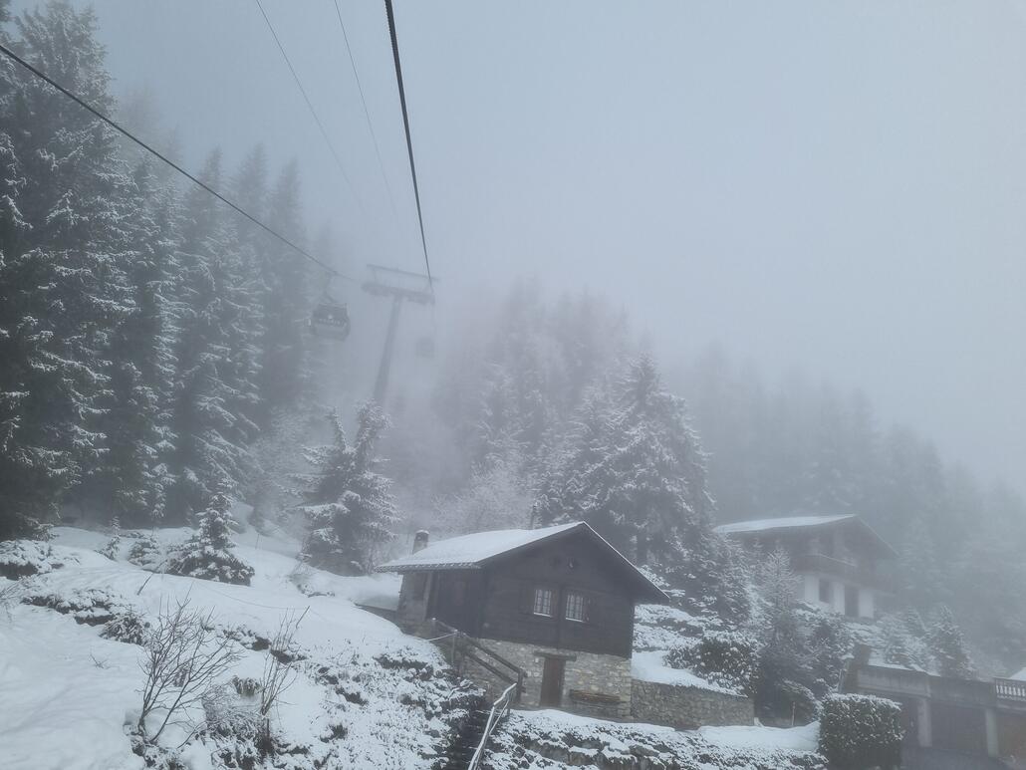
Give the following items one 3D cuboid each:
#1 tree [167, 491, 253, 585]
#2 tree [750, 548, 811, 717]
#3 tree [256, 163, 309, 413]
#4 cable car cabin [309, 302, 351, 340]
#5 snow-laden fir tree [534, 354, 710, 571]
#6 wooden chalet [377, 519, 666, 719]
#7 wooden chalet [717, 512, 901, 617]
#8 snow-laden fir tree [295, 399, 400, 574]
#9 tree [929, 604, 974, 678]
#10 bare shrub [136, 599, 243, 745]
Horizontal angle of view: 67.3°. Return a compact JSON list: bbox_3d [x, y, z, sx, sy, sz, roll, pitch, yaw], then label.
[{"bbox_3d":[-9.877,5.011,26.000,3.077,2.960,3.077,6,-20,0],"label":"tree"},{"bbox_3d":[14.826,13.571,43.000,3.400,9.042,3.400,6,-20,0],"label":"tree"},{"bbox_3d":[-18.789,-7.452,62.000,5.000,22.600,5.000,6,-20,0],"label":"tree"},{"bbox_3d":[-11.620,-4.084,49.000,1.950,2.100,1.950,8,-21,-6],"label":"cable car cabin"},{"bbox_3d":[7.150,4.310,48.930,11.433,13.807,10.821,6,-20,0],"label":"snow-laden fir tree"},{"bbox_3d":[-0.010,8.916,30.518,8.512,6.548,8.432,18,-21,-28],"label":"wooden chalet"},{"bbox_3d":[23.448,14.294,61.463,12.368,7.145,9.198,22,-26,-37],"label":"wooden chalet"},{"bbox_3d":[-8.442,5.133,39.000,4.900,8.916,4.900,11,-19,-11],"label":"snow-laden fir tree"},{"bbox_3d":[24.176,14.227,42.453,2.600,4.186,2.600,-3,-21,29],"label":"tree"},{"bbox_3d":[-6.362,5.586,15.000,1.950,2.614,1.900,6,-20,0],"label":"bare shrub"}]

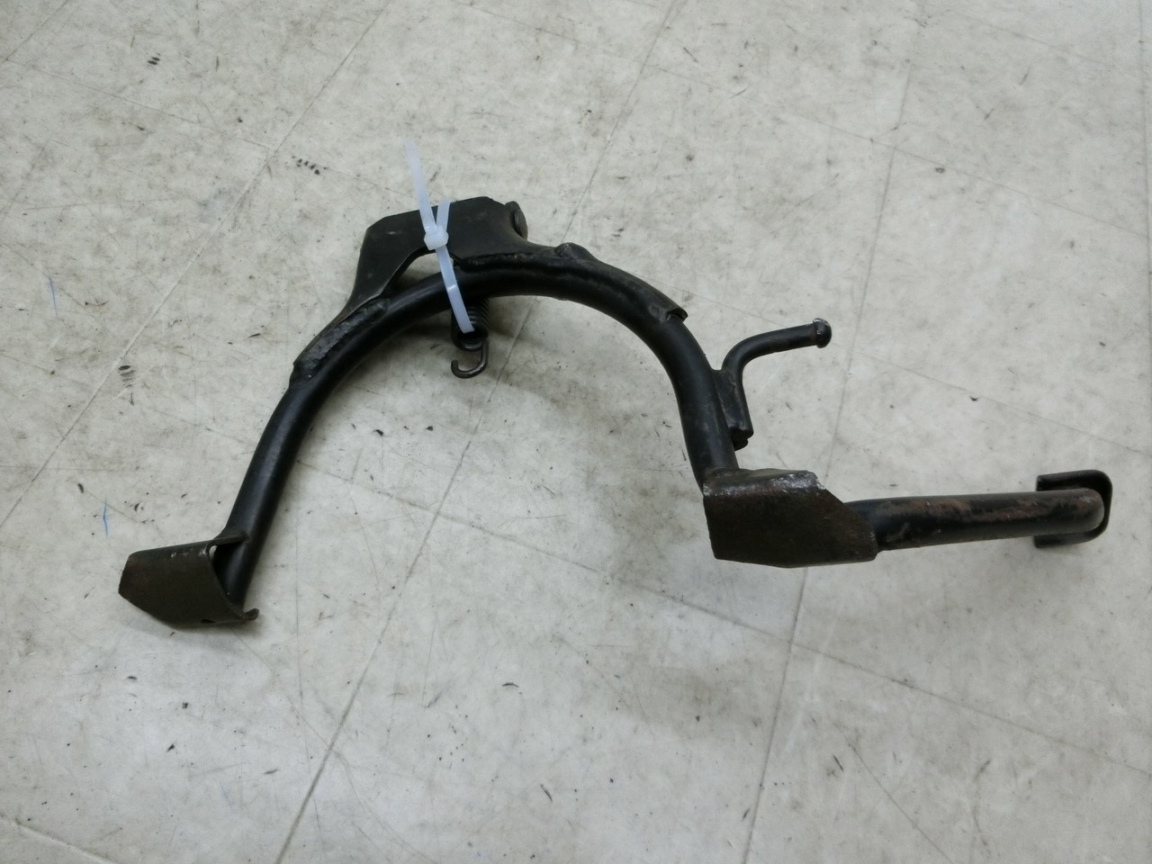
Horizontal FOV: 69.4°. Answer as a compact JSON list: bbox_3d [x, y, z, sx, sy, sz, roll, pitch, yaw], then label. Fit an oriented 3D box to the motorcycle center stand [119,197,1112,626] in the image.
[{"bbox_3d":[0.044,-0.033,0.458,0.547,0.116,0.245,-1,62,-9],"label":"motorcycle center stand"}]

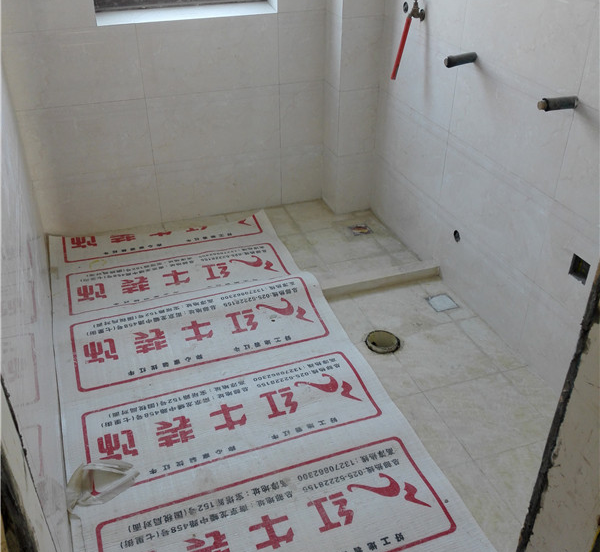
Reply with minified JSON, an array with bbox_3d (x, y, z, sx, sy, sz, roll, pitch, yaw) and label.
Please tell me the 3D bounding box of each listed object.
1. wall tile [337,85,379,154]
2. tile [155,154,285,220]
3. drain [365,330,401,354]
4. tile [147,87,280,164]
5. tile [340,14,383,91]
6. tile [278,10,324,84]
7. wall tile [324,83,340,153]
[{"bbox_3d":[0.262,-0.697,2.936,0.187,0.301,0.010,-11,34,-17],"label":"wall tile"},{"bbox_3d":[-0.375,-0.430,3.075,0.601,0.301,0.010,-11,34,-17],"label":"tile"},{"bbox_3d":[0.292,0.245,2.299,0.125,0.028,0.125,0,33,0],"label":"drain"},{"bbox_3d":[-0.373,-0.683,2.908,0.597,0.300,0.012,-11,34,-16],"label":"tile"},{"bbox_3d":[0.261,-0.947,2.760,0.184,0.300,0.012,-11,34,-16],"label":"tile"},{"bbox_3d":[0.010,-1.011,2.869,0.215,0.301,0.010,-11,34,-17],"label":"tile"},{"bbox_3d":[0.149,-0.727,2.982,0.010,0.301,0.191,-11,34,-17],"label":"wall tile"}]

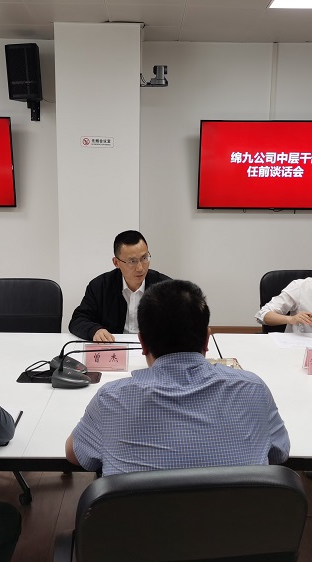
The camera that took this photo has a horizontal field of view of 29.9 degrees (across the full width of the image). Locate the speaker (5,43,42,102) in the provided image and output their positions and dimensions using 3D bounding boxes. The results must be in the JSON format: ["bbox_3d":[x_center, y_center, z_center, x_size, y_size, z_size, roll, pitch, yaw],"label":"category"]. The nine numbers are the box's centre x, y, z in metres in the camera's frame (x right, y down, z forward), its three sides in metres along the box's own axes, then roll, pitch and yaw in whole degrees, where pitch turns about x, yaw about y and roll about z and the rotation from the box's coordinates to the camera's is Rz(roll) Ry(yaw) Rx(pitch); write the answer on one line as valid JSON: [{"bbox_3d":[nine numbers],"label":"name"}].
[{"bbox_3d":[-1.172,-1.856,5.197,0.270,0.485,0.250,1,21,2],"label":"speaker"}]

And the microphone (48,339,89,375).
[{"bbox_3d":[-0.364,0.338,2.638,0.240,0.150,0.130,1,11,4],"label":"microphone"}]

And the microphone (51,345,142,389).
[{"bbox_3d":[-0.242,0.365,2.488,0.420,0.155,0.130,1,11,4],"label":"microphone"}]

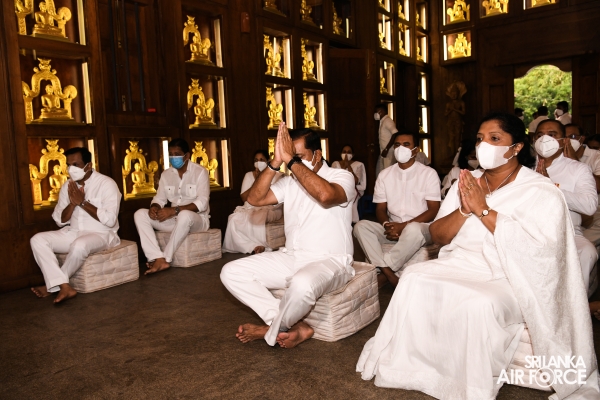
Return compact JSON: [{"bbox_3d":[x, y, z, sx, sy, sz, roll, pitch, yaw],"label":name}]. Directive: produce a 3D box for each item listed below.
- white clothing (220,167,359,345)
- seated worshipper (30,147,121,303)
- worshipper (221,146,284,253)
[{"bbox_3d":[-0.045,0.210,2.750,0.660,0.940,0.610,3,8,41],"label":"white clothing"},{"bbox_3d":[-1.679,0.146,3.756,0.552,1.075,0.636,0,6,29],"label":"seated worshipper"},{"bbox_3d":[-0.445,-0.020,4.970,0.540,0.980,0.660,1,7,33],"label":"worshipper"}]

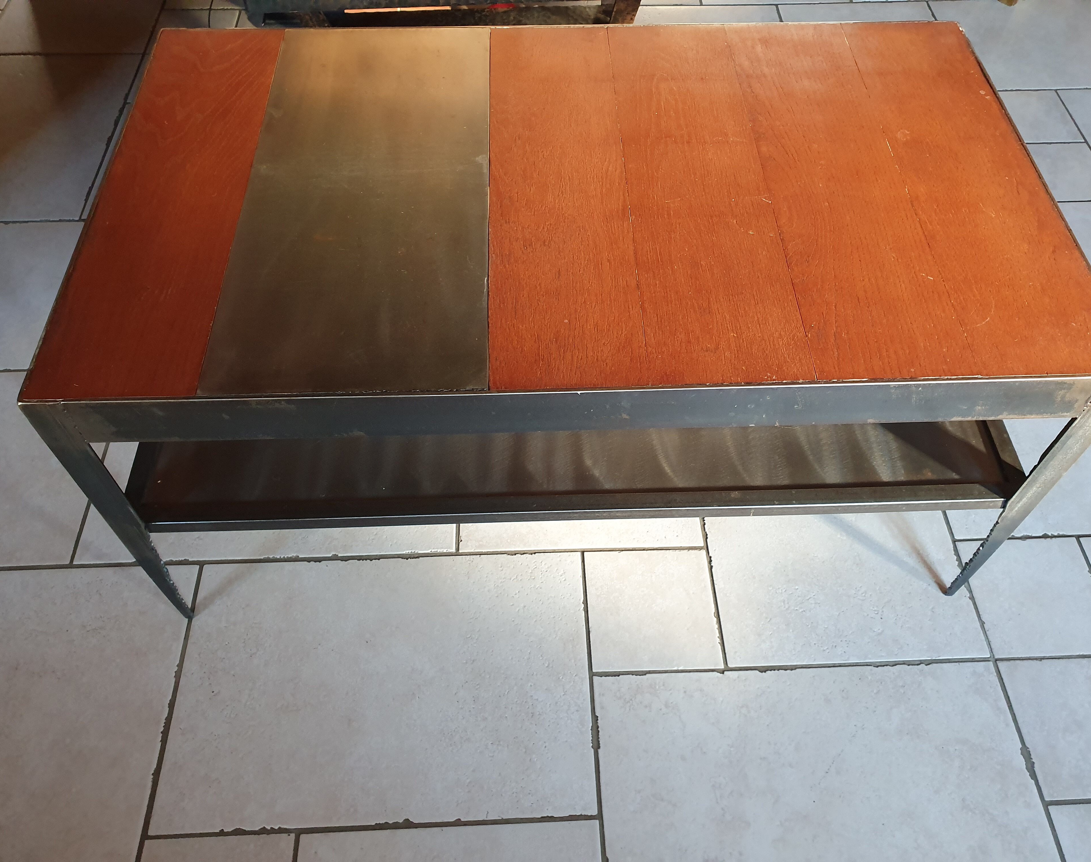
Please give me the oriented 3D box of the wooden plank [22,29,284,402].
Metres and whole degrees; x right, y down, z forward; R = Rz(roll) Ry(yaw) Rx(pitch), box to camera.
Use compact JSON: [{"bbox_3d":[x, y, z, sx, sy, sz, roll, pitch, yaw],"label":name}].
[{"bbox_3d":[-0.374,-0.247,0.883,0.143,0.020,0.548,-2,55,-2],"label":"wooden plank"}]

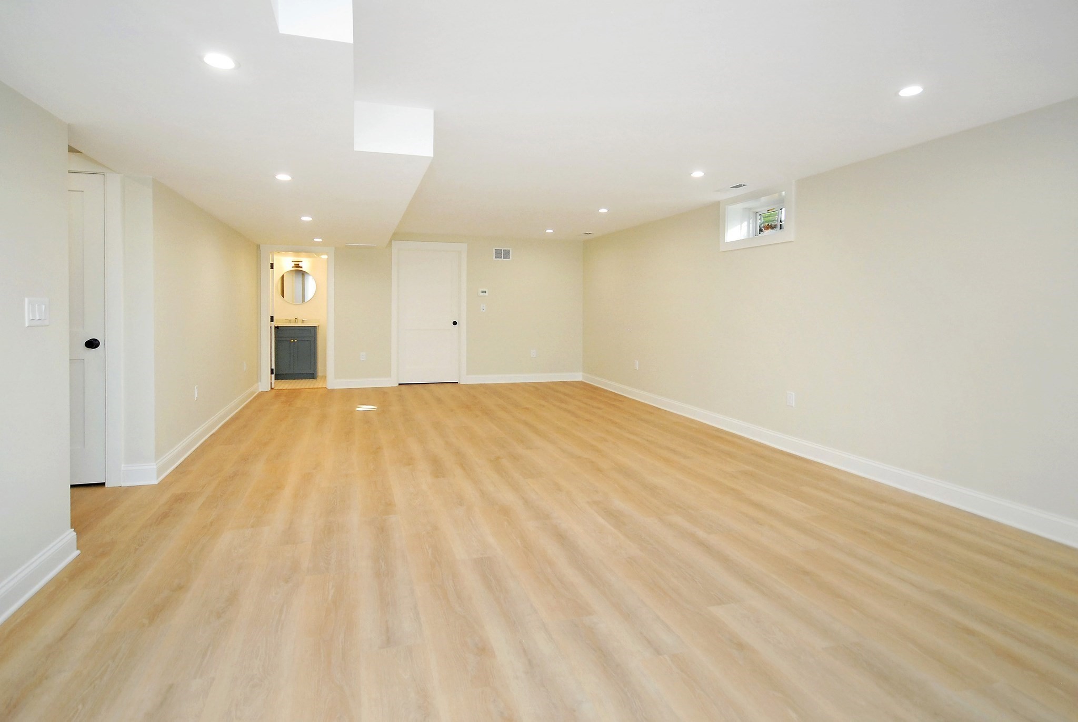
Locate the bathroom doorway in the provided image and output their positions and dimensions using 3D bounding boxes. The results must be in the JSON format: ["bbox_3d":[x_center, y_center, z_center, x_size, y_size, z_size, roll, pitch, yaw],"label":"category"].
[{"bbox_3d":[-3.464,-0.603,7.359,1.000,2.060,0.140,-1,5,-13],"label":"bathroom doorway"}]

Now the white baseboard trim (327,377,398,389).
[{"bbox_3d":[-2.601,0.331,7.520,0.976,0.128,0.025,-1,5,-13],"label":"white baseboard trim"}]

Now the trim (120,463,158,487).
[{"bbox_3d":[-2.714,0.781,3.453,0.229,0.127,0.025,-1,5,-14],"label":"trim"}]

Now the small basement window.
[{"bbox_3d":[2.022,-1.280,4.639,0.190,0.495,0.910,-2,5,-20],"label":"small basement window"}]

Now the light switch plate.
[{"bbox_3d":[-2.235,-0.217,2.275,0.012,0.126,0.180,-2,5,-20],"label":"light switch plate"}]

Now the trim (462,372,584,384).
[{"bbox_3d":[-0.238,0.276,8.016,1.930,0.128,0.025,-1,5,-13],"label":"trim"}]

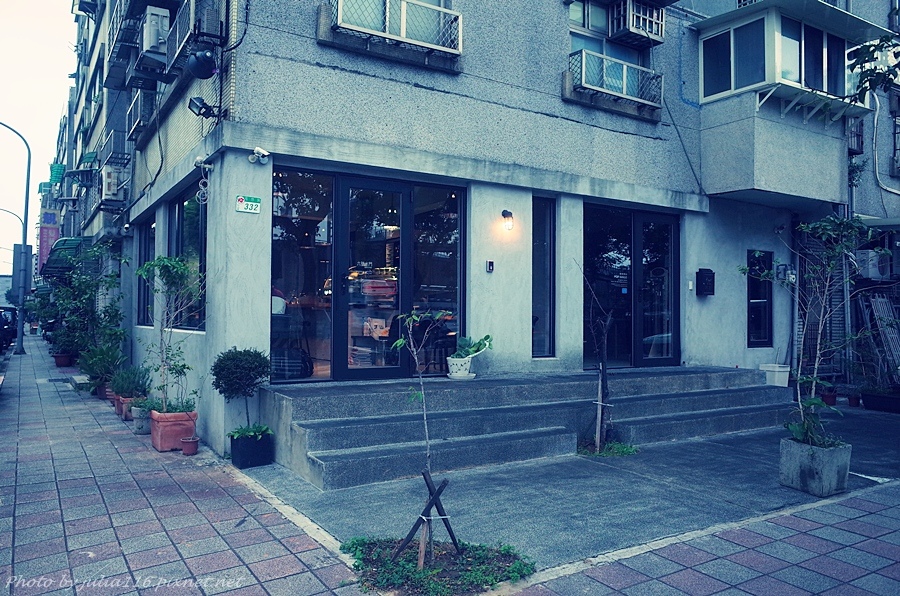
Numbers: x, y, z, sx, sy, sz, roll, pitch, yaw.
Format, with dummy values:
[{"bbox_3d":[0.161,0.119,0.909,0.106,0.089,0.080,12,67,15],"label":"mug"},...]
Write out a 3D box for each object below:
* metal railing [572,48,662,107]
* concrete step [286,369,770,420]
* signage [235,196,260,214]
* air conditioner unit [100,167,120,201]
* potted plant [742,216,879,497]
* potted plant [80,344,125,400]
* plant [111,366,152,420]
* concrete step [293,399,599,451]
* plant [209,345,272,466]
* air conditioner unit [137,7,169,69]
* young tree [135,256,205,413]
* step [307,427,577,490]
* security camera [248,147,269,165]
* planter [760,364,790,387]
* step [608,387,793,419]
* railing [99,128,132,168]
[{"bbox_3d":[2.477,-3.210,10.303,1.620,0.500,0.300,1,-2,-32],"label":"metal railing"},{"bbox_3d":[1.255,1.086,8.553,6.931,0.212,1.058,1,-1,-31],"label":"concrete step"},{"bbox_3d":[-2.072,-0.957,7.197,0.252,0.166,0.020,1,-2,-32],"label":"signage"},{"bbox_3d":[-6.182,-2.025,12.681,0.280,0.580,0.780,1,-2,-32],"label":"air conditioner unit"},{"bbox_3d":[3.015,0.438,5.838,0.870,2.269,0.870,1,-1,-31],"label":"potted plant"},{"bbox_3d":[-5.970,1.271,12.000,0.720,0.930,0.700,1,-2,-26],"label":"potted plant"},{"bbox_3d":[-4.436,1.307,9.748,0.560,0.740,0.520,1,-2,-32],"label":"plant"},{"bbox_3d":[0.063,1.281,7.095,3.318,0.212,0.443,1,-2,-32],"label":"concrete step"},{"bbox_3d":[-2.003,1.038,6.708,0.550,1.133,0.530,1,-2,-32],"label":"plant"},{"bbox_3d":[-4.090,-3.545,9.604,0.310,0.590,0.800,1,-2,-32],"label":"air conditioner unit"},{"bbox_3d":[-3.041,0.397,7.600,0.700,1.640,0.580,1,-2,-22],"label":"young tree"},{"bbox_3d":[0.038,1.492,6.597,2.750,0.239,0.392,1,-2,-32],"label":"step"},{"bbox_3d":[-1.936,-1.448,7.099,0.188,0.167,0.123,0,-1,9],"label":"security camera"},{"bbox_3d":[4.593,1.085,9.874,0.275,0.312,0.275,1,-1,-31],"label":"planter"},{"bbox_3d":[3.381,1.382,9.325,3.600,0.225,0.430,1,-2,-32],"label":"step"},{"bbox_3d":[-7.321,-3.167,15.241,0.360,0.460,2.450,1,-2,-32],"label":"railing"}]

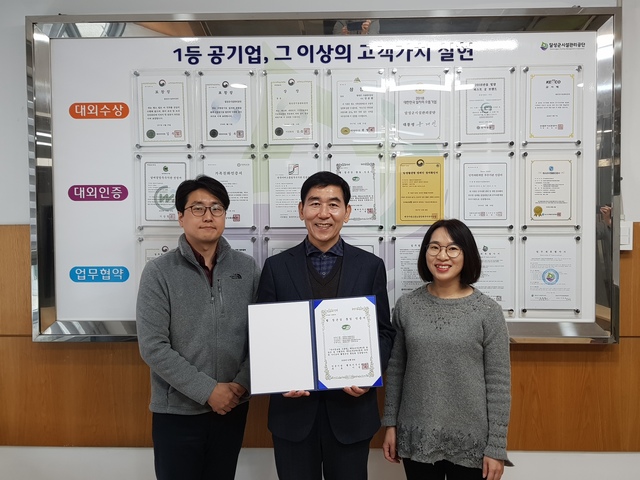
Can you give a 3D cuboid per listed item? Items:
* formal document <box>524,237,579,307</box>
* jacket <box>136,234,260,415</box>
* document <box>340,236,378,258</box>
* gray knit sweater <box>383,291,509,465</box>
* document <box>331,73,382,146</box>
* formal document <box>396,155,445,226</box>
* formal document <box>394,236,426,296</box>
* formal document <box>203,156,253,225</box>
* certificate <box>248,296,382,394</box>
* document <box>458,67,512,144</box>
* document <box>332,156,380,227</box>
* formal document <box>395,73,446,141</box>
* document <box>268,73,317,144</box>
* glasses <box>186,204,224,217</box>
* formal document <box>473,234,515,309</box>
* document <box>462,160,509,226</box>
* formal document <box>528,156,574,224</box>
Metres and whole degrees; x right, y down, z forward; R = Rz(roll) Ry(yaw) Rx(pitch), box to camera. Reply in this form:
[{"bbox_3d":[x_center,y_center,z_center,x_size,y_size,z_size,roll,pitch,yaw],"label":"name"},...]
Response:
[{"bbox_3d":[0.975,0.140,2.029,0.210,0.297,0.012,0,2,2],"label":"formal document"},{"bbox_3d":[-0.448,0.308,1.785,0.465,0.650,0.295,-1,2,-22],"label":"jacket"},{"bbox_3d":[0.155,0.146,2.052,0.210,0.297,0.010,0,1,2],"label":"document"},{"bbox_3d":[0.469,0.493,1.770,0.455,0.655,0.260,0,2,14],"label":"gray knit sweater"},{"bbox_3d":[0.155,-0.551,2.038,0.210,0.297,0.010,0,1,2],"label":"document"},{"bbox_3d":[0.425,-0.206,2.037,0.210,0.297,0.010,0,1,2],"label":"formal document"},{"bbox_3d":[0.426,0.150,2.044,0.210,0.297,0.010,0,1,2],"label":"formal document"},{"bbox_3d":[-0.392,-0.200,2.061,0.210,0.297,0.012,0,2,2],"label":"formal document"},{"bbox_3d":[-0.018,0.359,1.640,0.444,0.303,0.020,-4,-6,0],"label":"certificate"},{"bbox_3d":[0.697,-0.557,2.022,0.210,0.297,0.010,0,1,2],"label":"document"},{"bbox_3d":[0.152,-0.211,2.045,0.210,0.297,0.010,0,1,2],"label":"document"},{"bbox_3d":[0.425,-0.554,2.030,0.210,0.297,0.010,0,1,2],"label":"formal document"},{"bbox_3d":[-0.116,-0.555,2.042,0.210,0.297,0.012,0,2,2],"label":"document"},{"bbox_3d":[-0.430,-0.106,1.797,0.138,0.045,0.142,-1,2,-24],"label":"glasses"},{"bbox_3d":[0.700,0.143,2.036,0.210,0.297,0.010,0,1,2],"label":"formal document"},{"bbox_3d":[0.698,-0.204,2.027,0.210,0.297,0.012,0,2,2],"label":"document"},{"bbox_3d":[0.973,-0.209,2.021,0.210,0.297,0.010,0,1,2],"label":"formal document"}]

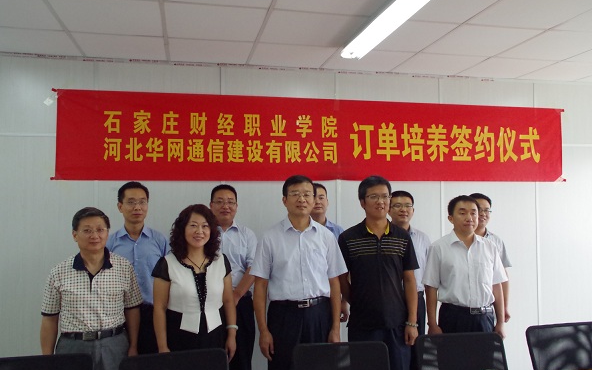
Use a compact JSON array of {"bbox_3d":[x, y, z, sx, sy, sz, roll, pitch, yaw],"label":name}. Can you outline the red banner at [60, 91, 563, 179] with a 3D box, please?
[{"bbox_3d":[0.347,-0.365,4.028,4.298,0.648,0.030,0,-2,-12],"label":"red banner"}]

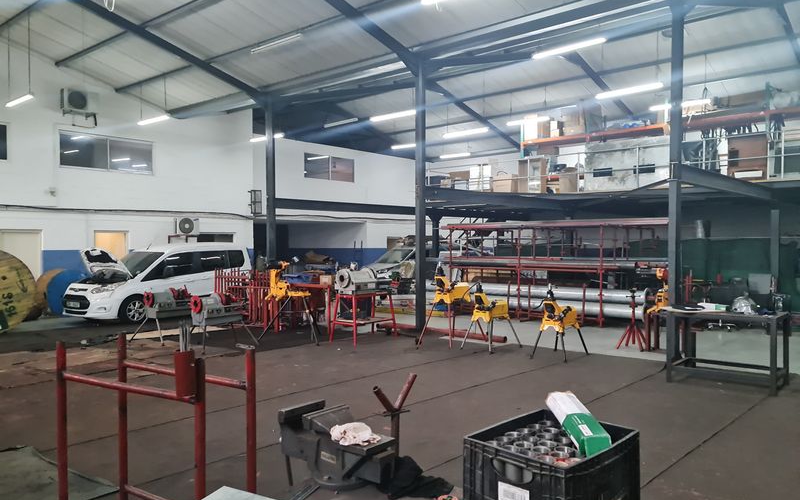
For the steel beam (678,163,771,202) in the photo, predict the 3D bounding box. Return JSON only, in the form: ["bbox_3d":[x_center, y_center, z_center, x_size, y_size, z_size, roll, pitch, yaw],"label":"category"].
[{"bbox_3d":[6.506,-1.208,12.066,0.150,0.230,7.103,0,1,41],"label":"steel beam"}]

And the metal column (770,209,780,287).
[{"bbox_3d":[8.895,0.252,14.782,0.150,2.655,0.190,0,1,41],"label":"metal column"}]

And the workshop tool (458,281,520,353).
[{"bbox_3d":[1.520,1.090,10.485,0.650,1.120,0.900,0,1,41],"label":"workshop tool"}]

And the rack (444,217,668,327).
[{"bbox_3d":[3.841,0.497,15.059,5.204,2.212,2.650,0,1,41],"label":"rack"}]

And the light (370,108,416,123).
[{"bbox_3d":[-0.137,-3.234,14.916,1.530,0.100,0.140,0,1,41],"label":"light"}]

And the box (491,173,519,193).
[{"bbox_3d":[3.014,-1.772,17.791,0.620,0.580,0.420,0,1,41],"label":"box"}]

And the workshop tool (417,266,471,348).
[{"bbox_3d":[0.876,0.954,10.839,0.650,1.390,1.000,0,1,33],"label":"workshop tool"}]

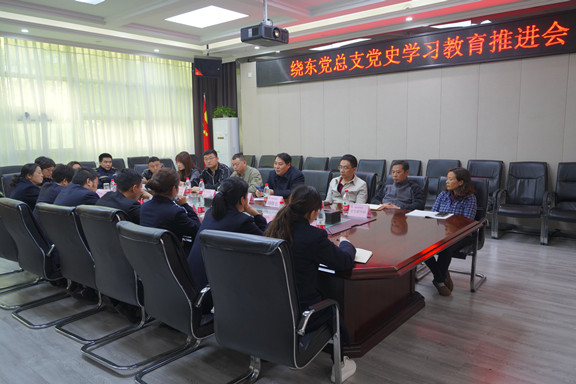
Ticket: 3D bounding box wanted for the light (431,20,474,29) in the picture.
[{"bbox_3d":[2.397,-2.411,6.257,0.620,0.070,0.400,5,10,39],"label":"light"}]

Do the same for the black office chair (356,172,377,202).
[{"bbox_3d":[0.722,0.296,5.142,0.630,1.010,0.570,-9,11,-42],"label":"black office chair"}]

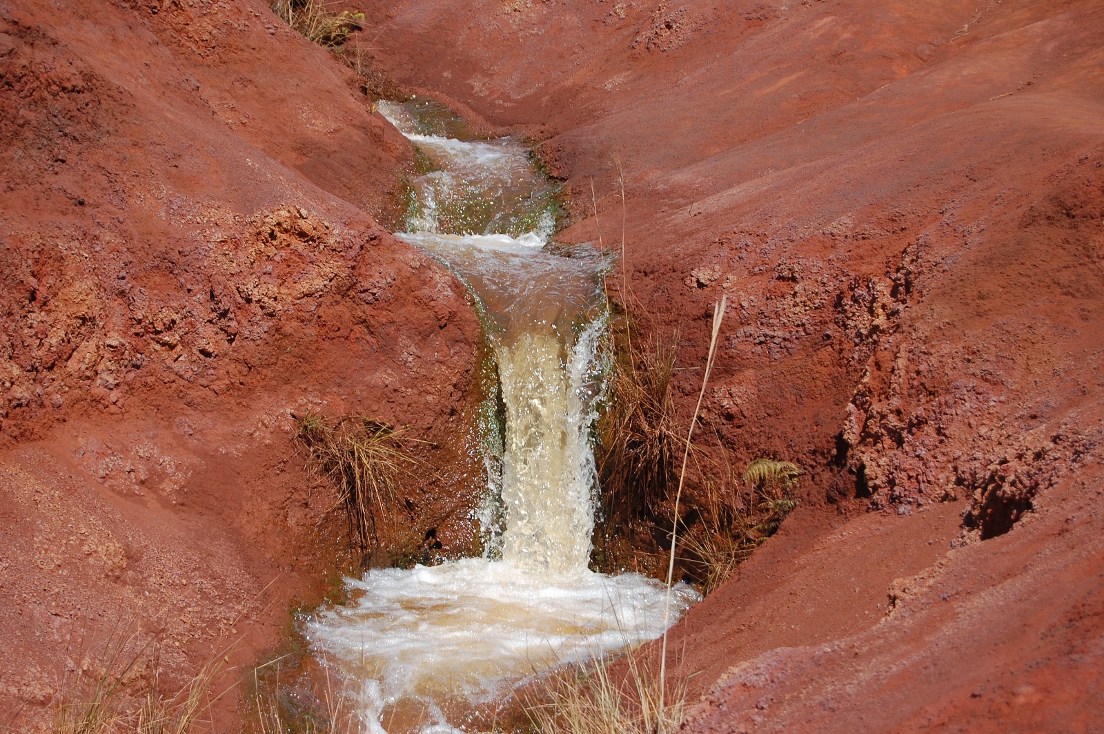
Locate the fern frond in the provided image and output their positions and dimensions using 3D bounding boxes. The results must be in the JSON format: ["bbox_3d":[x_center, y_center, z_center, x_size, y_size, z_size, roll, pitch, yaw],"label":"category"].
[{"bbox_3d":[0.787,0.382,9.000,0.210,0.085,0.120,0,17,0],"label":"fern frond"}]

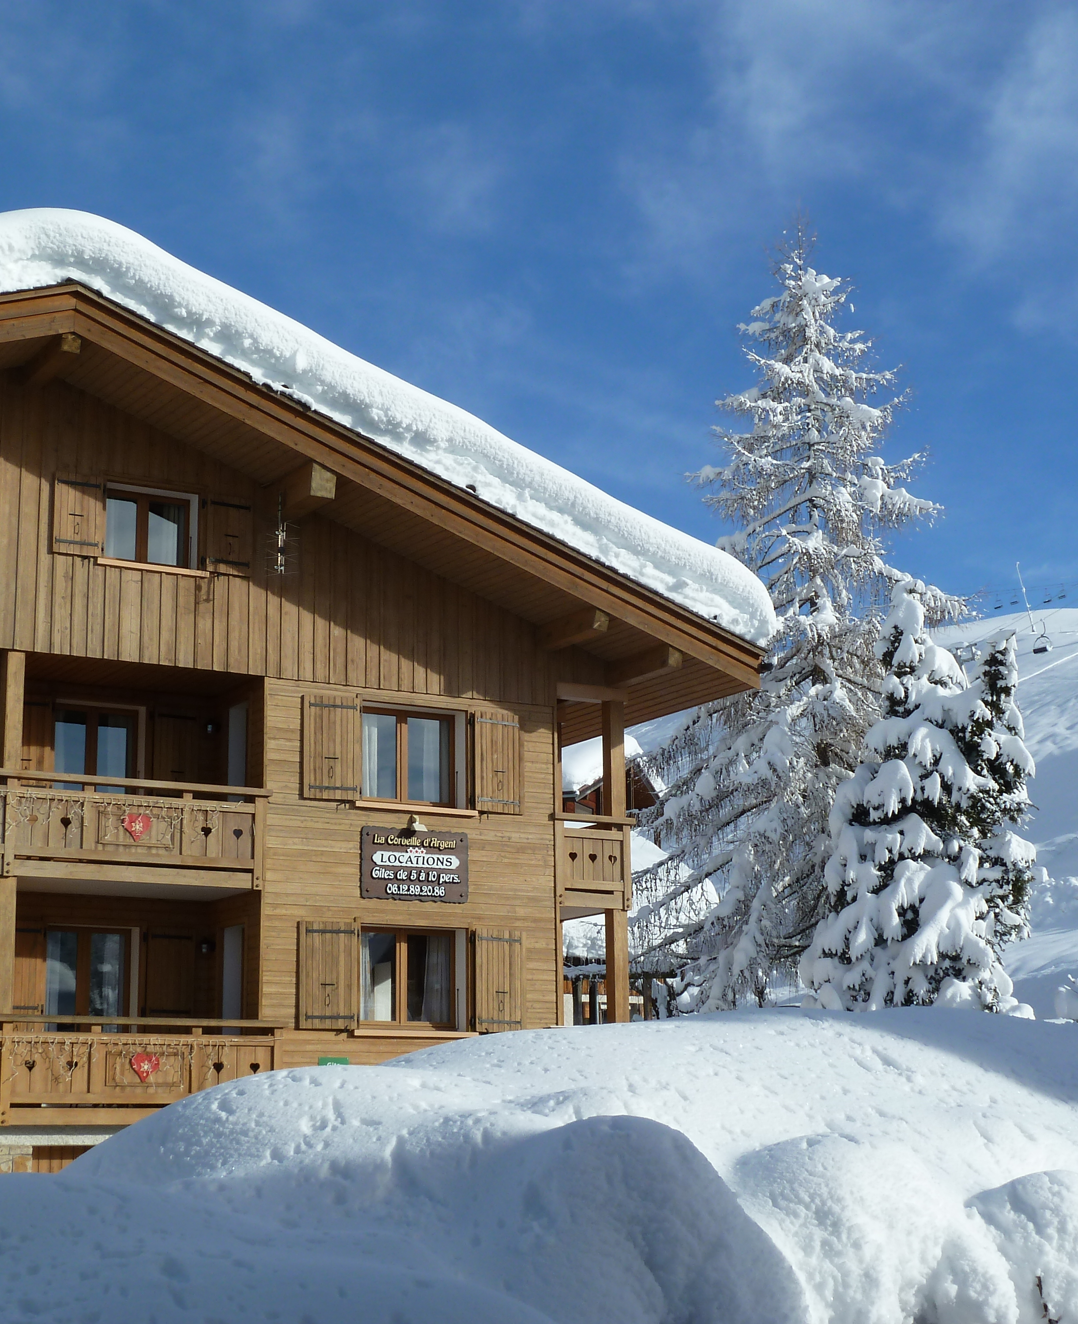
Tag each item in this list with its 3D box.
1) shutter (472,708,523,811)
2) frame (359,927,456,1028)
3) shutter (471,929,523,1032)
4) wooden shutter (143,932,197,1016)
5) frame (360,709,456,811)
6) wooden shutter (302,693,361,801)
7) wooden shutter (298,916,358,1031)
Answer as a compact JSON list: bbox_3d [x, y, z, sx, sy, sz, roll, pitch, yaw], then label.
[{"bbox_3d":[-0.506,1.277,28.290,0.644,1.271,0.050,7,-15,-29],"label":"shutter"},{"bbox_3d":[-1.614,3.859,27.322,1.363,1.242,0.090,7,-15,-29],"label":"frame"},{"bbox_3d":[-0.465,3.940,27.696,0.672,1.241,0.050,7,-15,-29],"label":"shutter"},{"bbox_3d":[-4.465,4.261,27.170,0.608,2.080,0.050,7,-15,-29],"label":"wooden shutter"},{"bbox_3d":[-1.642,1.184,27.926,1.362,1.194,0.090,7,-15,-29],"label":"frame"},{"bbox_3d":[-2.502,1.053,27.166,0.735,1.240,0.050,7,-15,-29],"label":"wooden shutter"},{"bbox_3d":[-2.486,3.719,26.556,0.746,1.258,0.050,7,-15,-29],"label":"wooden shutter"}]

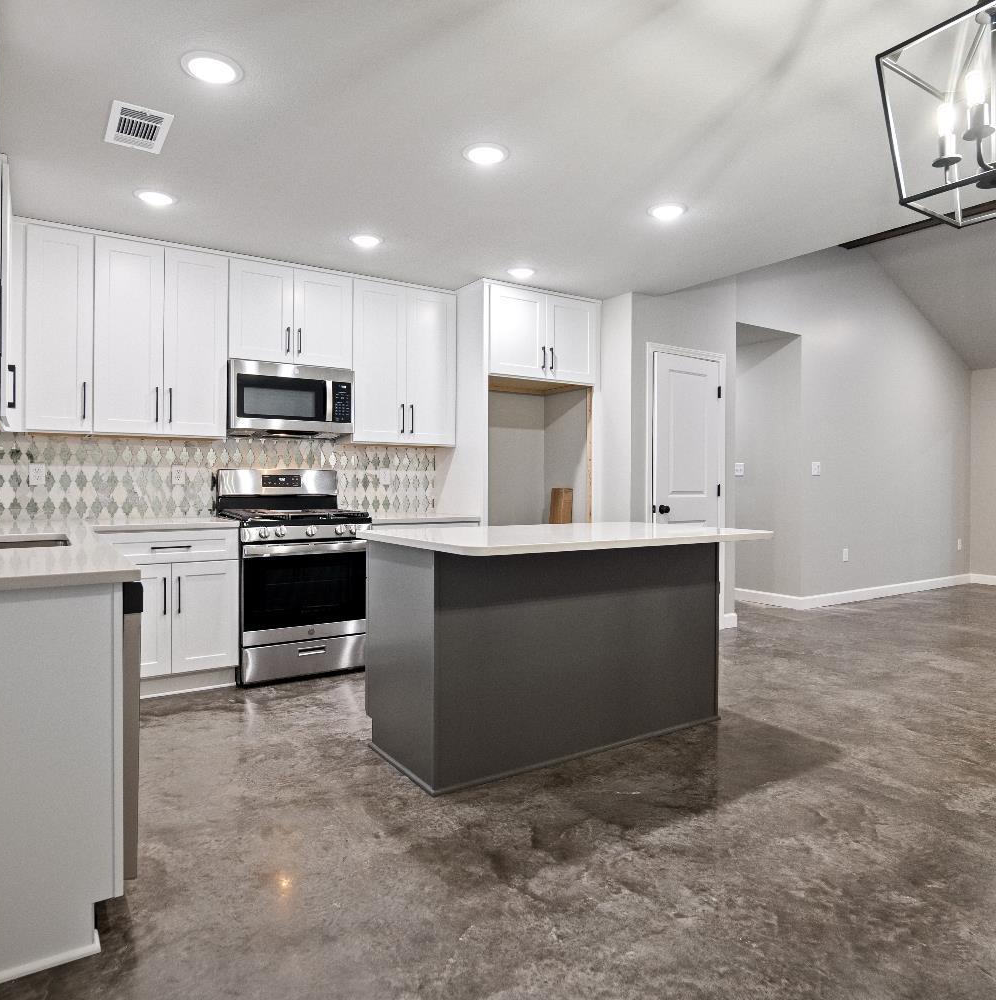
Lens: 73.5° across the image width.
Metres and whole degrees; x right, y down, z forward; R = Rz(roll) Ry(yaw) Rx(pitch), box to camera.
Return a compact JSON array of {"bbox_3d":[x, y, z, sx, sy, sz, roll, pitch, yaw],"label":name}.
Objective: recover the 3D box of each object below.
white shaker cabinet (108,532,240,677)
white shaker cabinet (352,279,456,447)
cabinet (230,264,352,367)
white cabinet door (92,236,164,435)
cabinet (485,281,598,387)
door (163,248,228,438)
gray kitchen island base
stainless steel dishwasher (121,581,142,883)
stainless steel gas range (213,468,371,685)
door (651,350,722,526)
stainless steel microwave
[{"bbox_3d":[-1.884,0.573,3.772,0.673,0.826,0.617,0,1,-33],"label":"white shaker cabinet"},{"bbox_3d":[-0.710,-0.896,4.682,0.763,1.060,0.324,0,1,-33],"label":"white shaker cabinet"},{"bbox_3d":[-1.342,-1.132,4.233,0.762,0.586,0.341,-1,1,-34],"label":"cabinet"},{"bbox_3d":[-1.996,-0.882,3.615,0.327,1.042,0.025,-1,1,-34],"label":"white cabinet door"},{"bbox_3d":[0.140,-1.133,4.864,0.975,0.609,0.650,-1,1,-34],"label":"cabinet"},{"bbox_3d":[-1.717,-0.885,3.802,0.345,1.042,0.025,-1,1,-34],"label":"door"},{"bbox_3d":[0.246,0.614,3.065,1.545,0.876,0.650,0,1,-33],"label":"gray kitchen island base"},{"bbox_3d":[-1.298,0.616,1.750,0.605,0.826,0.600,0,1,-33],"label":"stainless steel dishwasher"},{"bbox_3d":[-1.250,0.419,4.108,0.760,1.221,0.680,-1,1,-34],"label":"stainless steel gas range"},{"bbox_3d":[1.413,-0.015,4.994,0.715,2.060,0.040,-1,1,-36],"label":"door"},{"bbox_3d":[-1.337,-0.622,4.253,0.760,0.417,0.370,0,1,-33],"label":"stainless steel microwave"}]

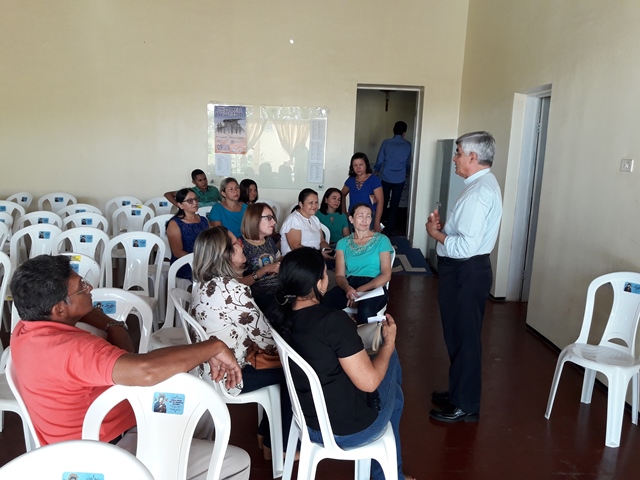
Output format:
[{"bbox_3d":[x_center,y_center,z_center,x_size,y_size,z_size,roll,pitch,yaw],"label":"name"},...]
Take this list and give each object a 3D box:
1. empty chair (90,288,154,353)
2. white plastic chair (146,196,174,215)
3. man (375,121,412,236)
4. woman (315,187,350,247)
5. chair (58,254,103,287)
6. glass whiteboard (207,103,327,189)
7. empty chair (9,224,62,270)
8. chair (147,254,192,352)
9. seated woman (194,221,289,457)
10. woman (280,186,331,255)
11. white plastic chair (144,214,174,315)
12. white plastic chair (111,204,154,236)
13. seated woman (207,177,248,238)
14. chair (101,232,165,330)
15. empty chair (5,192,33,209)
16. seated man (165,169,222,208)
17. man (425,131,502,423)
[{"bbox_3d":[-0.935,0.701,2.188,0.440,0.885,0.520,0,10,-12],"label":"empty chair"},{"bbox_3d":[-1.922,-0.044,6.133,0.440,0.879,0.490,1,10,-4],"label":"white plastic chair"},{"bbox_3d":[1.114,-0.902,7.750,0.540,1.680,0.420,2,10,3],"label":"man"},{"bbox_3d":[0.156,0.076,5.107,0.480,1.153,0.750,0,10,-9],"label":"woman"},{"bbox_3d":[-1.458,0.553,2.814,0.450,0.890,0.520,1,10,-5],"label":"chair"},{"bbox_3d":[-0.715,-1.245,7.008,1.608,1.100,0.030,2,10,-1],"label":"glass whiteboard"},{"bbox_3d":[-2.172,0.352,3.801,0.440,0.879,0.490,3,10,2],"label":"empty chair"},{"bbox_3d":[-0.694,0.555,3.043,0.440,0.885,0.520,0,10,-9],"label":"chair"},{"bbox_3d":[-0.349,0.510,2.484,0.720,1.180,0.500,-1,10,-19],"label":"seated woman"},{"bbox_3d":[-0.003,0.161,4.482,0.780,1.187,0.500,11,13,40],"label":"woman"},{"bbox_3d":[-1.455,0.233,4.645,0.440,0.879,0.490,4,10,8],"label":"white plastic chair"},{"bbox_3d":[-1.890,0.137,5.137,0.440,0.885,0.520,1,10,-7],"label":"white plastic chair"},{"bbox_3d":[-0.801,0.013,5.137,0.500,1.220,0.720,-4,11,-31],"label":"seated woman"},{"bbox_3d":[-1.328,0.422,3.660,0.440,0.885,0.520,0,10,-12],"label":"chair"},{"bbox_3d":[-3.648,-0.098,6.054,0.440,0.879,0.490,5,10,16],"label":"empty chair"},{"bbox_3d":[-1.381,-0.172,5.889,0.620,1.255,0.780,-1,10,-16],"label":"seated man"},{"bbox_3d":[0.833,0.220,2.993,0.460,1.660,0.520,2,10,1],"label":"man"}]

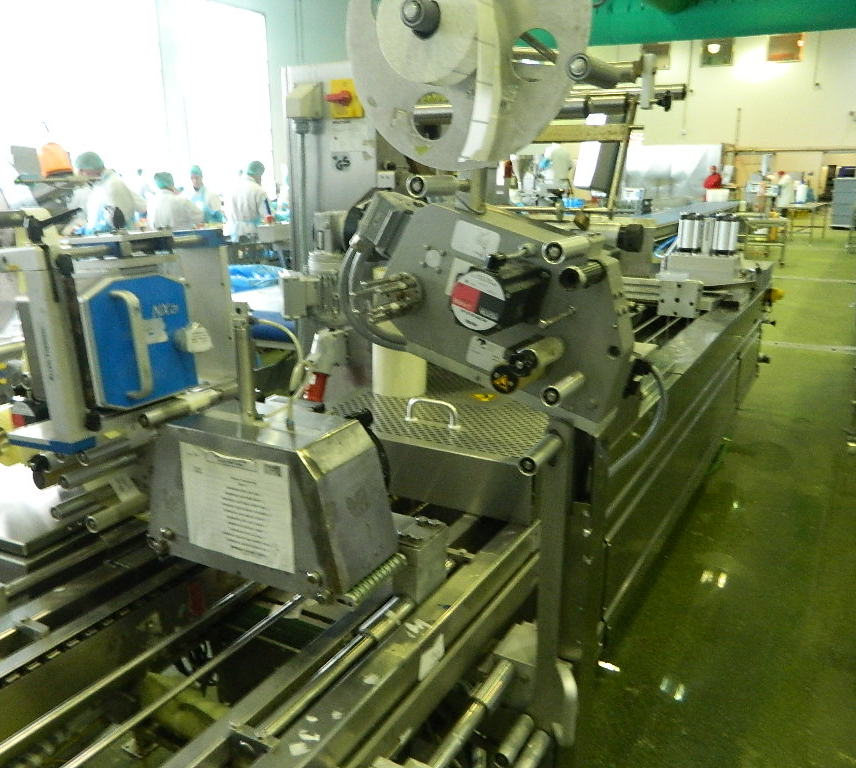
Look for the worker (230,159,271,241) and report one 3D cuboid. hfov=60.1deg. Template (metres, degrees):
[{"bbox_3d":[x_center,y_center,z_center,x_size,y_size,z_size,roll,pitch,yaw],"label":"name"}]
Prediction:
[{"bbox_3d":[-1.963,-1.599,8.332,0.500,1.750,0.380,7,17,28],"label":"worker"}]

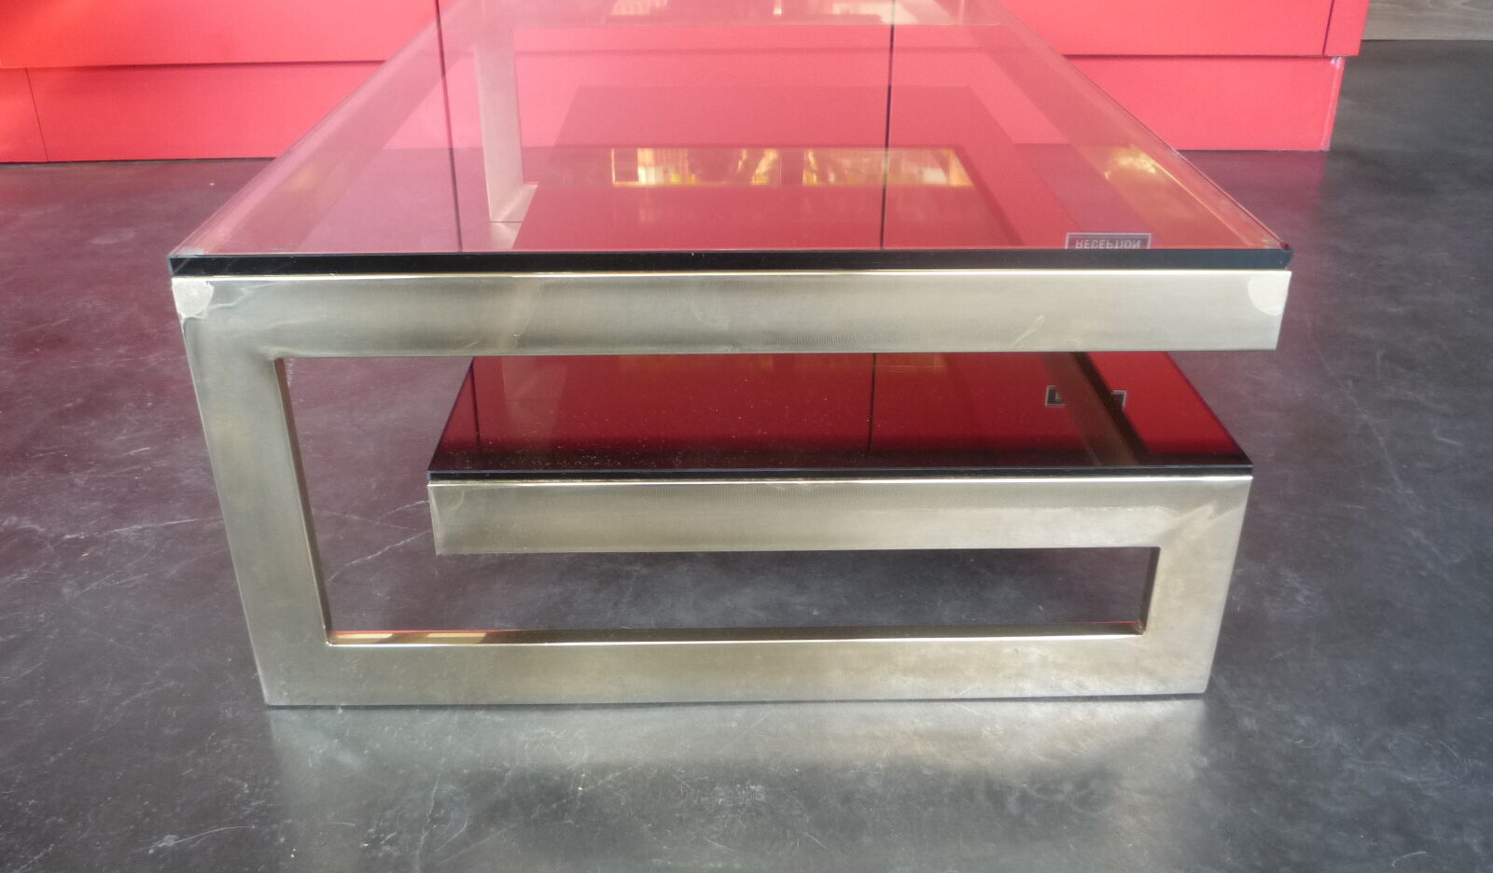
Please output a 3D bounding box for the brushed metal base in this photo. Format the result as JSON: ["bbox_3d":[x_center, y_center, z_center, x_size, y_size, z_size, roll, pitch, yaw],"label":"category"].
[{"bbox_3d":[-0.020,-0.240,1.567,0.790,0.378,1.275,0,27,-1],"label":"brushed metal base"}]

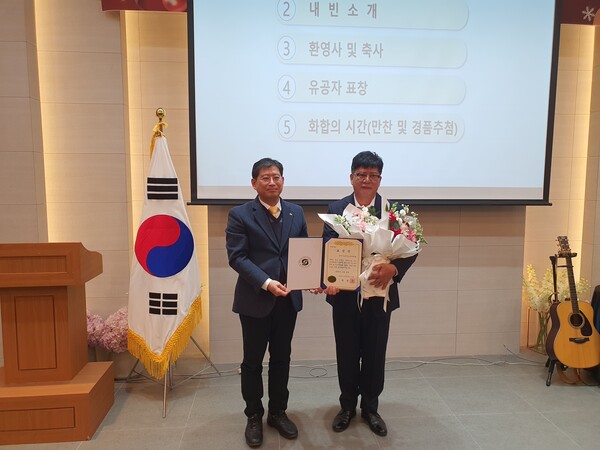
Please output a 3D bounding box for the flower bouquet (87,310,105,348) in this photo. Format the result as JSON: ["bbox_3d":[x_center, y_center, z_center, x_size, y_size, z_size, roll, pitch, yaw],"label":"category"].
[{"bbox_3d":[-1.769,0.874,3.770,0.310,0.340,0.310,-1,5,-4],"label":"flower bouquet"}]

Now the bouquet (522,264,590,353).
[{"bbox_3d":[2.350,0.770,4.130,0.570,0.780,0.400,-1,5,-4],"label":"bouquet"}]

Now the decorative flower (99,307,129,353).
[{"bbox_3d":[-1.465,0.866,3.700,0.370,0.400,0.370,-1,5,-4],"label":"decorative flower"}]

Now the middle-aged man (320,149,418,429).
[{"bbox_3d":[0.438,0.425,2.840,0.580,1.750,0.430,0,5,2],"label":"middle-aged man"}]

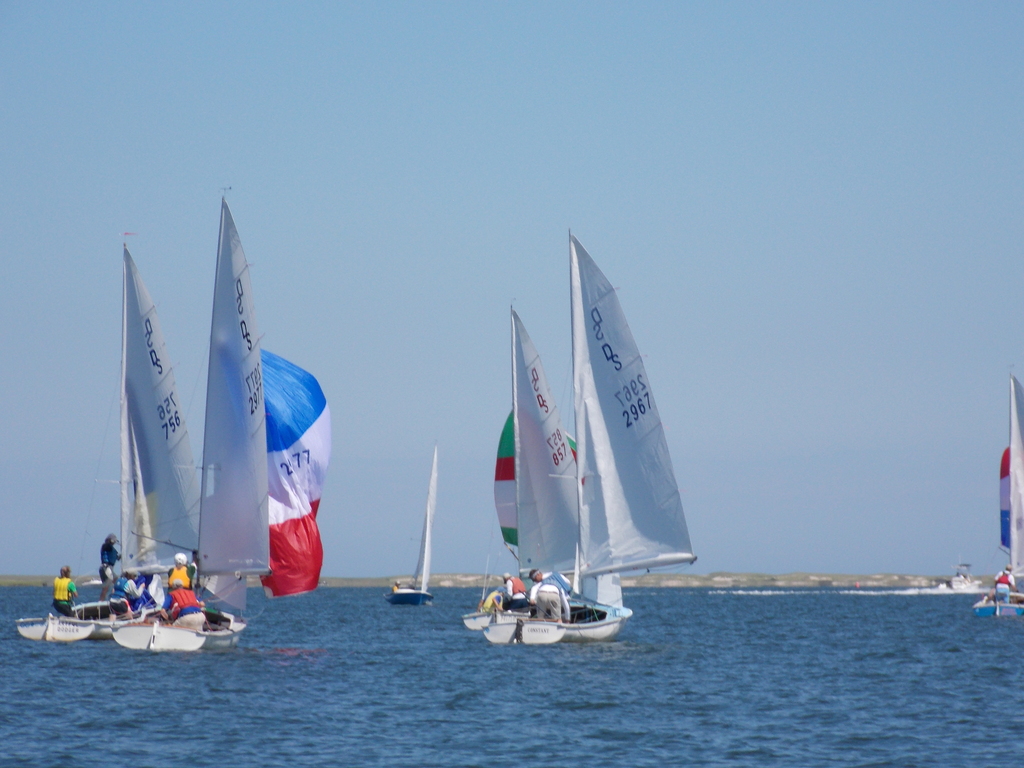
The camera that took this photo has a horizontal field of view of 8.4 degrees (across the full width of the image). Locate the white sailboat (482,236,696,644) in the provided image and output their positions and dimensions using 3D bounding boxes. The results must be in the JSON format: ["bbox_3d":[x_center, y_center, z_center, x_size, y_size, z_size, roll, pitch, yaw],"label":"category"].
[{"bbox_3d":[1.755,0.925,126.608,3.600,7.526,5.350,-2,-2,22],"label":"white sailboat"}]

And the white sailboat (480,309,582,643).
[{"bbox_3d":[0.596,1.950,163.454,3.050,7.615,5.600,-1,-2,10],"label":"white sailboat"}]

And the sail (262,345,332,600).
[{"bbox_3d":[-3.918,1.418,116.655,1.800,4.250,1.300,-1,-2,35],"label":"sail"}]

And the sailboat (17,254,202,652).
[{"bbox_3d":[-6.927,1.066,130.975,3.350,7.537,5.350,0,-2,20],"label":"sailboat"}]

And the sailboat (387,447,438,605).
[{"bbox_3d":[-4.262,6.632,327.106,1.950,7.581,5.250,7,-3,-15],"label":"sailboat"}]

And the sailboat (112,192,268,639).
[{"bbox_3d":[-4.709,0.630,113.529,2.650,7.437,5.350,3,-1,9],"label":"sailboat"}]

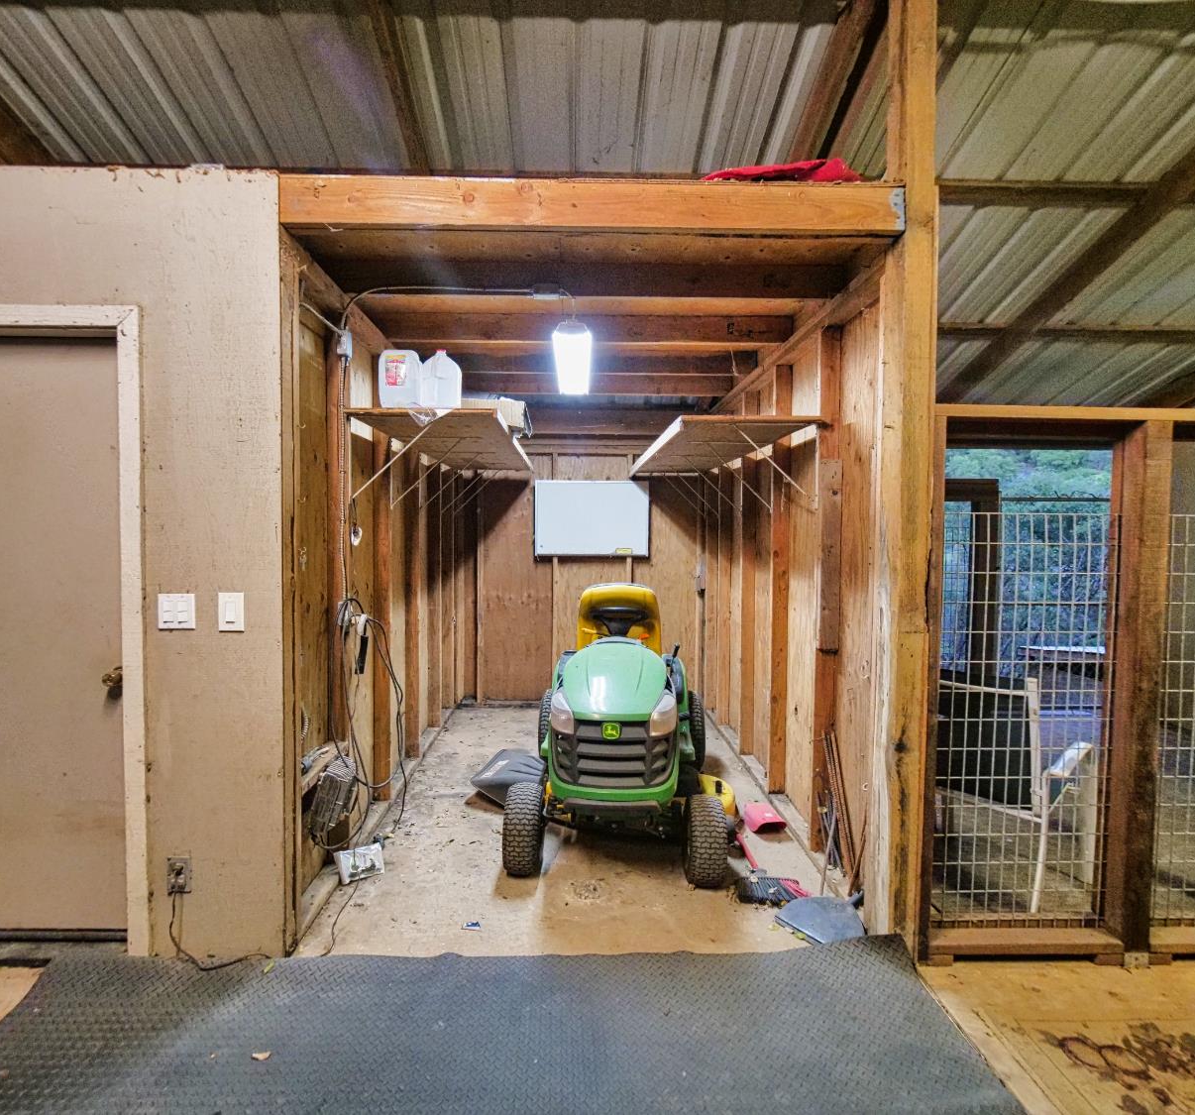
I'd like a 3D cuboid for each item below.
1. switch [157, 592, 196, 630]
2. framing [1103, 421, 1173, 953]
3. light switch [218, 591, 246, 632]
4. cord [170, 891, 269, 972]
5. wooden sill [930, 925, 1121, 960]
[{"bbox_3d":[-1.362,0.176,1.942,0.120,0.118,0.013,0,2,-2],"label":"switch"},{"bbox_3d":[1.839,0.445,2.051,0.091,1.785,0.090,0,2,-2],"label":"framing"},{"bbox_3d":[-1.181,0.176,1.942,0.083,0.126,0.014,0,2,-1],"label":"light switch"},{"bbox_3d":[-1.240,1.215,1.950,0.330,0.225,0.075,0,2,-1],"label":"cord"},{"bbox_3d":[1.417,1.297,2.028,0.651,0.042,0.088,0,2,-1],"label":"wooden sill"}]

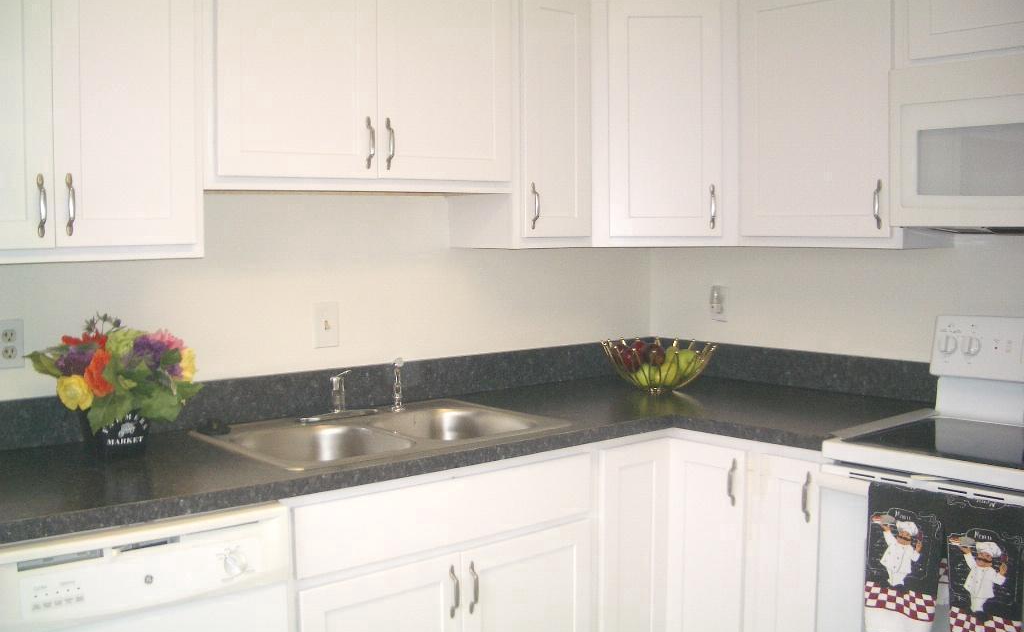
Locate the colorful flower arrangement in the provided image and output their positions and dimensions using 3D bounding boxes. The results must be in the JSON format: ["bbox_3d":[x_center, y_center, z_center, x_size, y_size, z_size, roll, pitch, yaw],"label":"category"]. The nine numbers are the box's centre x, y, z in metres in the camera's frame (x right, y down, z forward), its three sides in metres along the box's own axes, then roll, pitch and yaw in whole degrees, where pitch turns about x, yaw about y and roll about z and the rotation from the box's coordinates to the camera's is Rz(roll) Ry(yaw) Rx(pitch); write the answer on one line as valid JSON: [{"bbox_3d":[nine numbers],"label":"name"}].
[{"bbox_3d":[-0.896,0.126,2.325,0.365,0.250,0.300,-4,6,-40],"label":"colorful flower arrangement"}]

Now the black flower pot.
[{"bbox_3d":[-0.899,0.256,2.335,0.150,0.114,0.145,-4,6,-40],"label":"black flower pot"}]

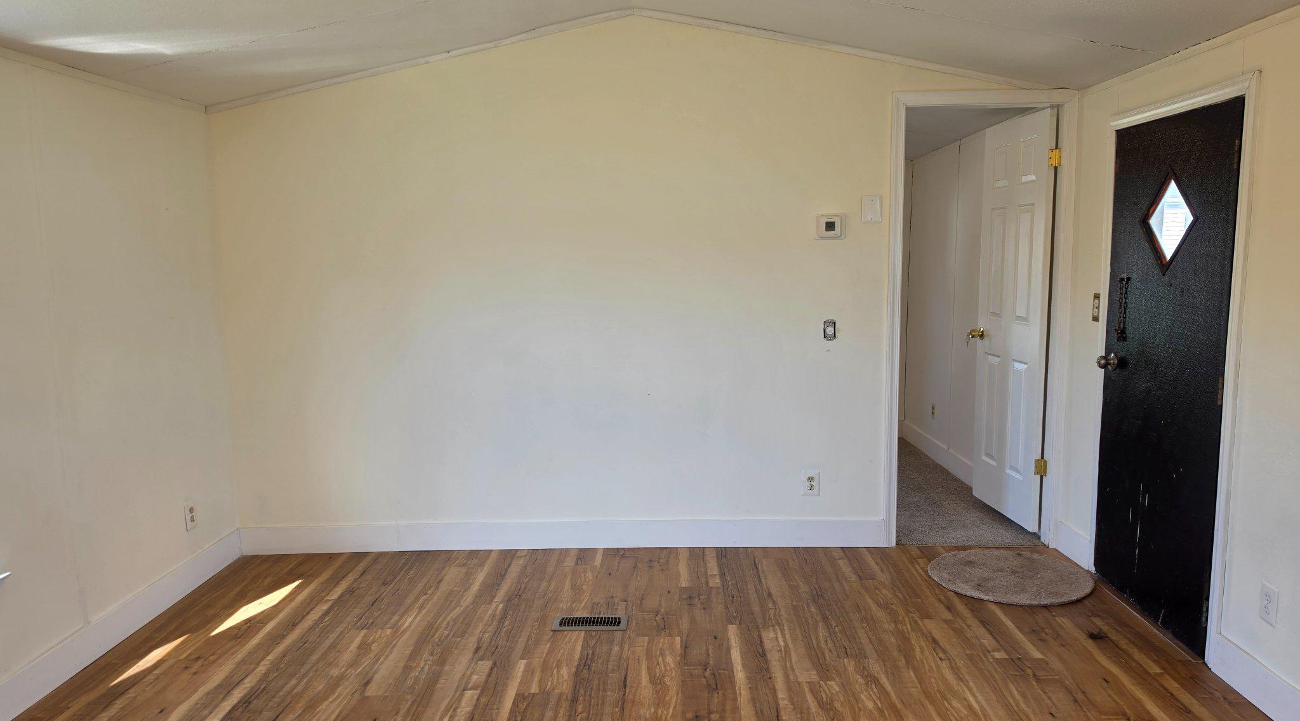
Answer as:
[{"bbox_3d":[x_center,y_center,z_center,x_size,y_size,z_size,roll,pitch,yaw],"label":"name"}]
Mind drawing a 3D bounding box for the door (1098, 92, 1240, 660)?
[{"bbox_3d":[1.949,0.047,3.279,0.044,1.911,0.832,-1,7,3],"label":"door"}]

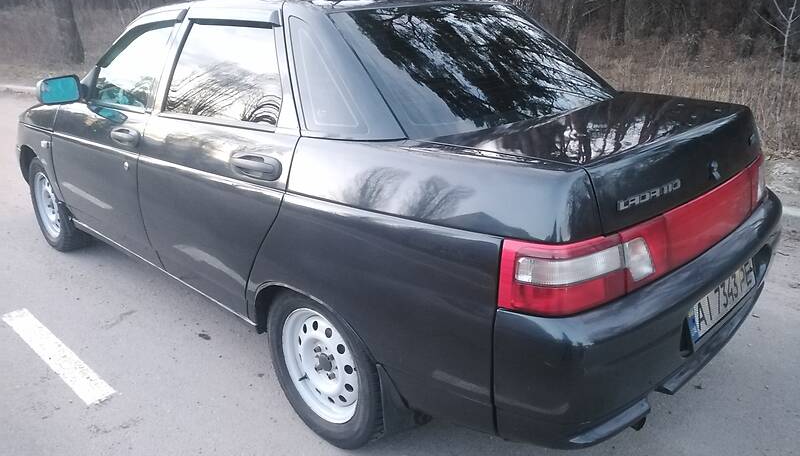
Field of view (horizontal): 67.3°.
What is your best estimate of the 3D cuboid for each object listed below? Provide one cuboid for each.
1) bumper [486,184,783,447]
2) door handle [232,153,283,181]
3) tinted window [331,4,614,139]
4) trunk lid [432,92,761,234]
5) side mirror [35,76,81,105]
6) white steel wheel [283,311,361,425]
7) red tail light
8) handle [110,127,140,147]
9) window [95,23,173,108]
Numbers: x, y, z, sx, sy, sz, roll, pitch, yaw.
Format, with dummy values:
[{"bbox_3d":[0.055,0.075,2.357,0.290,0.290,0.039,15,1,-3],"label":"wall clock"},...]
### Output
[{"bbox_3d":[0.850,0.190,1.771,0.290,0.380,1.620,18,25,41],"label":"bumper"},{"bbox_3d":[-0.424,-0.180,1.750,0.215,0.080,0.050,18,25,41],"label":"door handle"},{"bbox_3d":[0.303,-0.592,2.076,1.200,0.100,0.590,-18,62,-43],"label":"tinted window"},{"bbox_3d":[0.655,-0.245,1.827,0.600,0.200,1.180,18,25,41],"label":"trunk lid"},{"bbox_3d":[-1.505,-0.614,2.648,0.120,0.125,0.180,18,25,41],"label":"side mirror"},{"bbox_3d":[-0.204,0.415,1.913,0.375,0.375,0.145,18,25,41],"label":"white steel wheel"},{"bbox_3d":[0.824,-0.044,1.720,0.180,0.190,1.580,18,25,41],"label":"red tail light"},{"bbox_3d":[-1.088,-0.363,2.375,0.215,0.080,0.050,18,25,41],"label":"handle"},{"bbox_3d":[-1.164,-0.695,2.564,0.640,0.370,0.050,18,4,41],"label":"window"}]

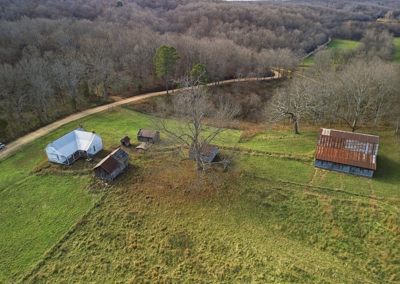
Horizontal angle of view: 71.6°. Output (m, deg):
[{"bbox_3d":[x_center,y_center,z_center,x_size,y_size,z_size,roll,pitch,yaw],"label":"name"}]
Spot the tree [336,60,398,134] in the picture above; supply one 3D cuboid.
[{"bbox_3d":[52.663,-14.381,89.491,18.000,24.390,18.000,0,26,0],"label":"tree"}]

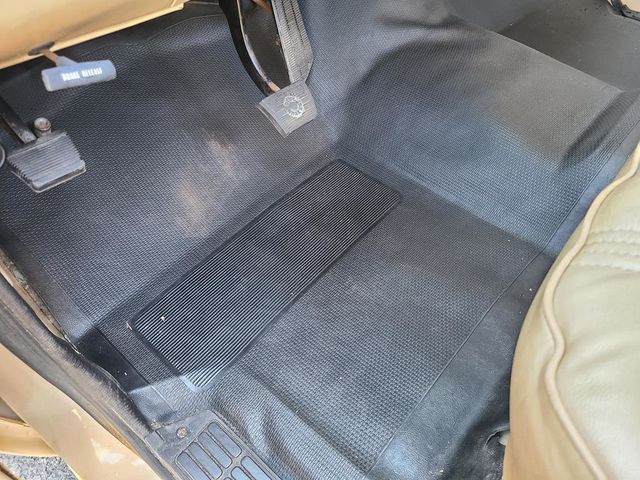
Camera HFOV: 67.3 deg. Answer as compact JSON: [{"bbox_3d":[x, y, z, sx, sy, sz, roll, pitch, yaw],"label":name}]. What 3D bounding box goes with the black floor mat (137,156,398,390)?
[{"bbox_3d":[-0.066,0.022,0.830,0.165,0.012,0.509,33,57,27],"label":"black floor mat"}]

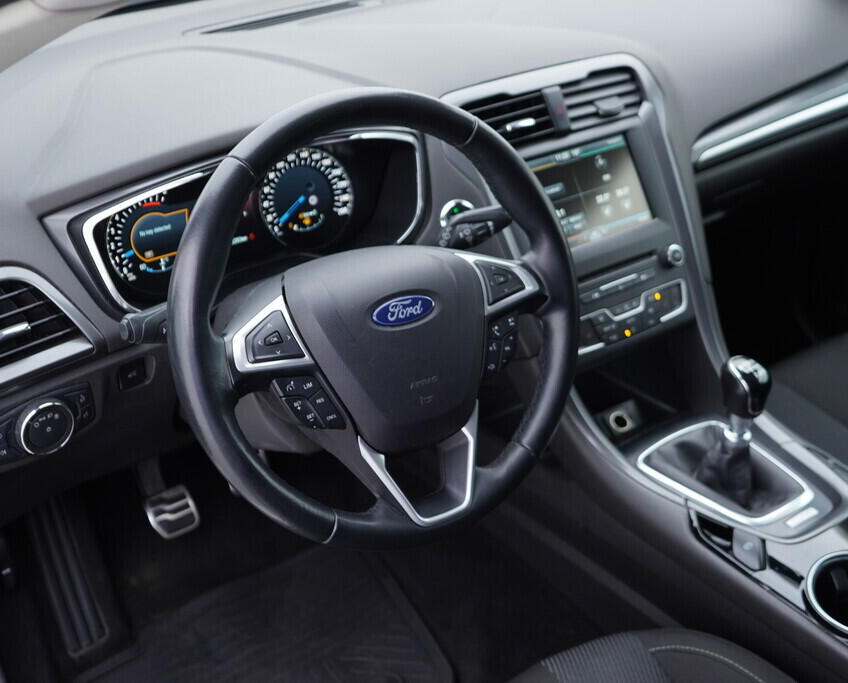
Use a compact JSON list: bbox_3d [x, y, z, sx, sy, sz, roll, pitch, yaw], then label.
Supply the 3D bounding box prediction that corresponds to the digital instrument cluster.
[{"bbox_3d":[-0.165,-0.129,1.035,0.370,0.145,0.075,-18,16,-28],"label":"digital instrument cluster"}]

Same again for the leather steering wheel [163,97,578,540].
[{"bbox_3d":[-0.037,-0.019,0.871,0.378,0.375,0.100,-18,10,-28],"label":"leather steering wheel"}]

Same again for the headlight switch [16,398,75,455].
[{"bbox_3d":[-0.326,0.074,0.880,0.051,0.051,0.026,-22,30,-34],"label":"headlight switch"}]

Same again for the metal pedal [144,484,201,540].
[{"bbox_3d":[-0.332,0.224,1.350,0.060,0.057,0.022,-18,-8,-28],"label":"metal pedal"}]

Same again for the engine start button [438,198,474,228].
[{"bbox_3d":[0.038,-0.134,1.110,0.042,0.042,0.012,-12,14,-21],"label":"engine start button"}]

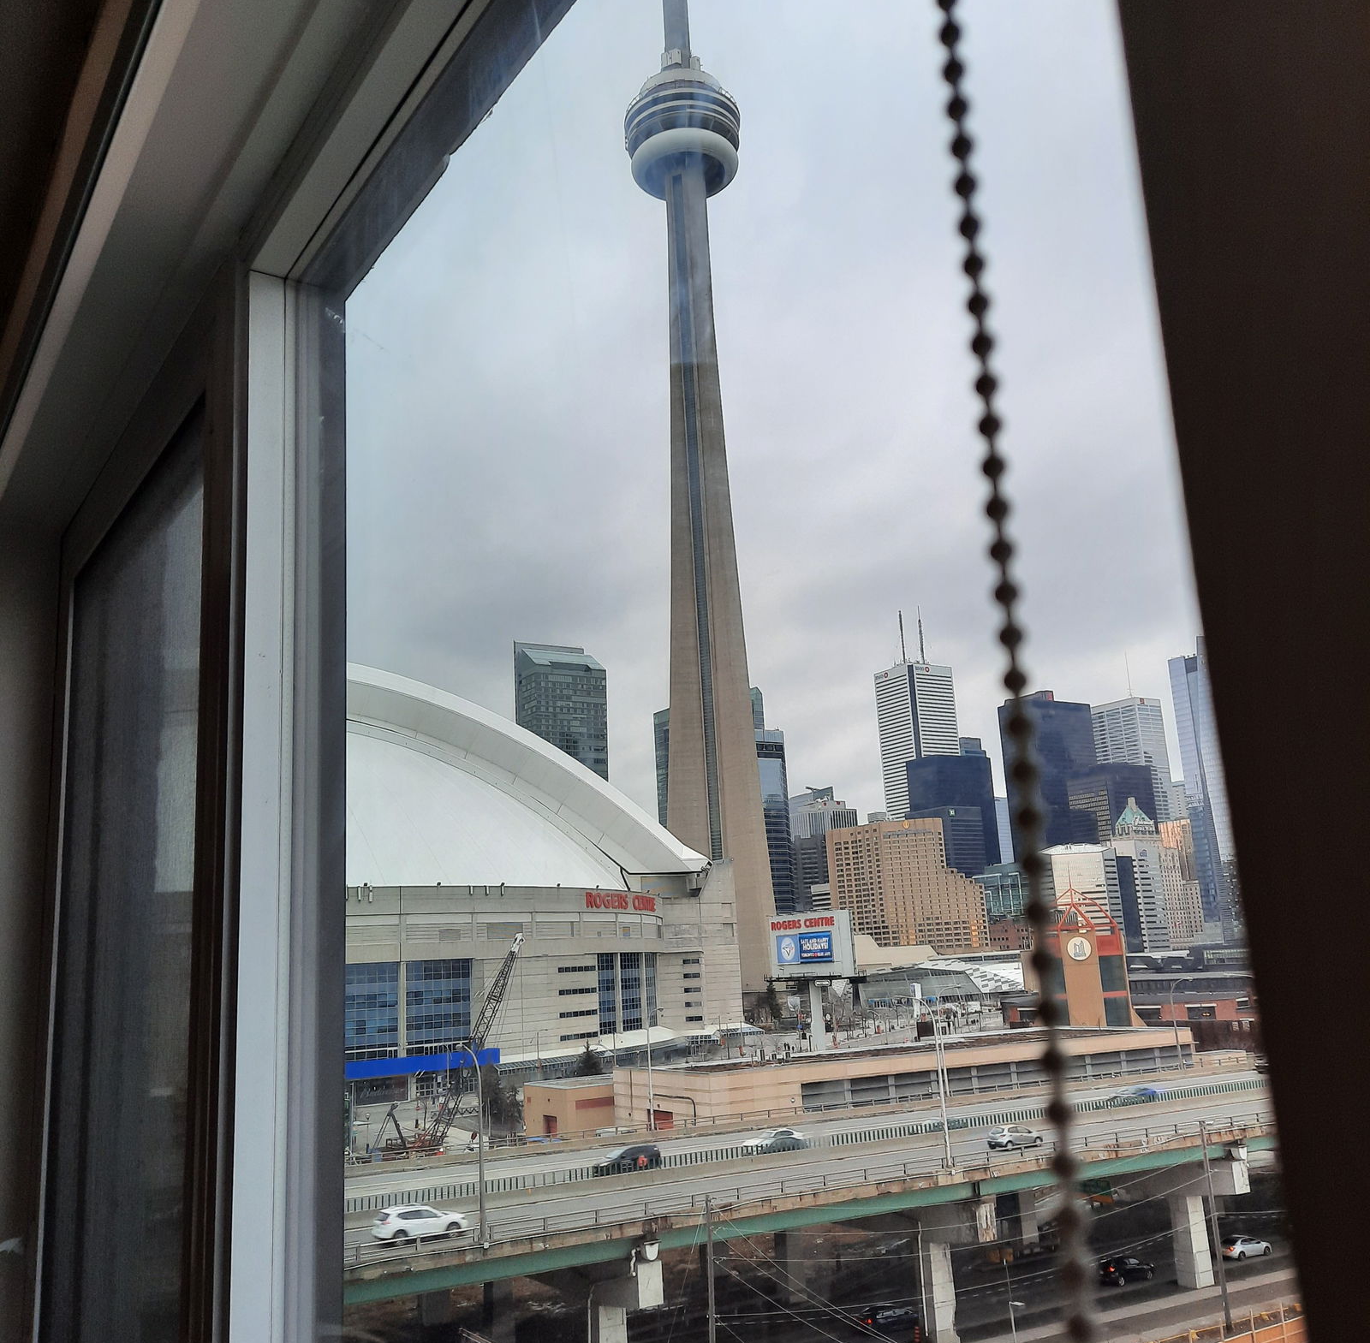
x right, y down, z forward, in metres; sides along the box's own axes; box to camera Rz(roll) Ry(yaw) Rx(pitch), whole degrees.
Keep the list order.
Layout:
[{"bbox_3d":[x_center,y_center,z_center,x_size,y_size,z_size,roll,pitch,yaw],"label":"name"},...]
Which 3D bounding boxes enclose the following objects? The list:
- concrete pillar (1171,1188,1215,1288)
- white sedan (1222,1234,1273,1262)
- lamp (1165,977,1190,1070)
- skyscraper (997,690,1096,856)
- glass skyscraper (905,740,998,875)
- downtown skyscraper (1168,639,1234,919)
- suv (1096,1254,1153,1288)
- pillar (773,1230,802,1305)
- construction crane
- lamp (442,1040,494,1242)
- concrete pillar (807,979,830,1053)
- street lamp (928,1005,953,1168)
[{"bbox_3d":[34.174,38.278,88.876,1.620,5.705,1.480,4,-15,-29],"label":"concrete pillar"},{"bbox_3d":[41.017,41.923,96.651,4.620,1.460,1.800,4,-15,-28],"label":"white sedan"},{"bbox_3d":[46.261,32.367,121.612,0.350,8.400,2.400,5,-15,-32],"label":"lamp"},{"bbox_3d":[315.108,141.610,1101.253,75.000,225.000,38.000,6,-16,-35],"label":"skyscraper"},{"bbox_3d":[238.448,167.536,1146.378,63.000,186.800,39.000,6,-16,-34],"label":"glass skyscraper"},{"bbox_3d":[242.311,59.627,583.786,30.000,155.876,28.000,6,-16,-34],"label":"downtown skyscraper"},{"bbox_3d":[28.709,38.946,86.136,4.250,1.490,1.770,5,-15,-32],"label":"suv"},{"bbox_3d":[7.341,40.203,90.666,1.620,5.600,1.480,4,-15,-29],"label":"pillar"},{"bbox_3d":[-22.761,36.594,128.036,14.700,21.834,4.000,0,-14,-13],"label":"construction crane"},{"bbox_3d":[-9.383,20.690,58.130,0.350,8.400,2.400,5,-15,-32],"label":"lamp"},{"bbox_3d":[23.002,59.815,226.257,2.500,14.364,2.500,5,-15,-32],"label":"concrete pillar"},{"bbox_3d":[13.532,22.773,73.571,0.350,8.900,2.400,5,-15,-32],"label":"street lamp"}]

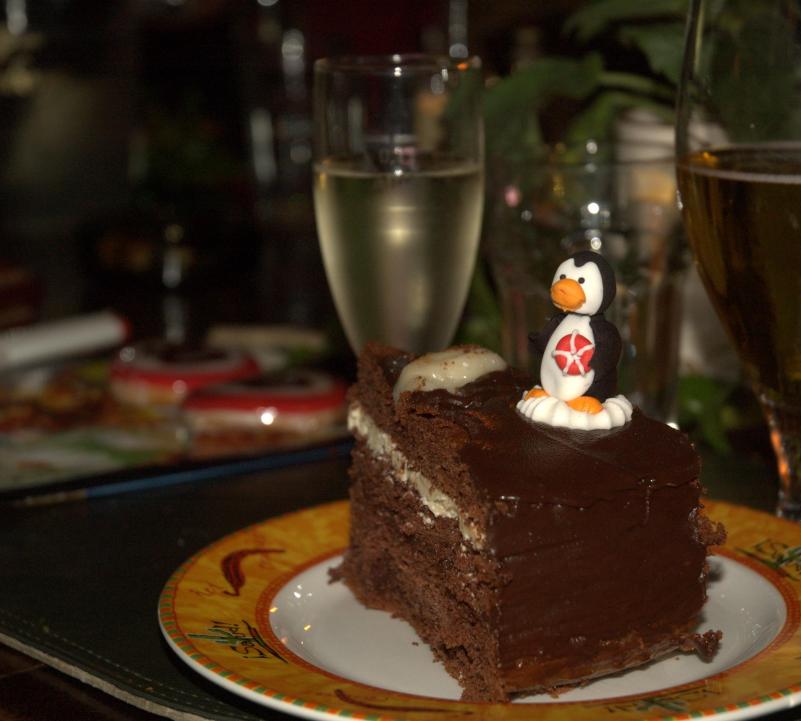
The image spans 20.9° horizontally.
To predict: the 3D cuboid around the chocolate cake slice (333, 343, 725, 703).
[{"bbox_3d":[0.032,0.038,0.621,0.087,0.077,0.096,-12,17,-40],"label":"chocolate cake slice"}]

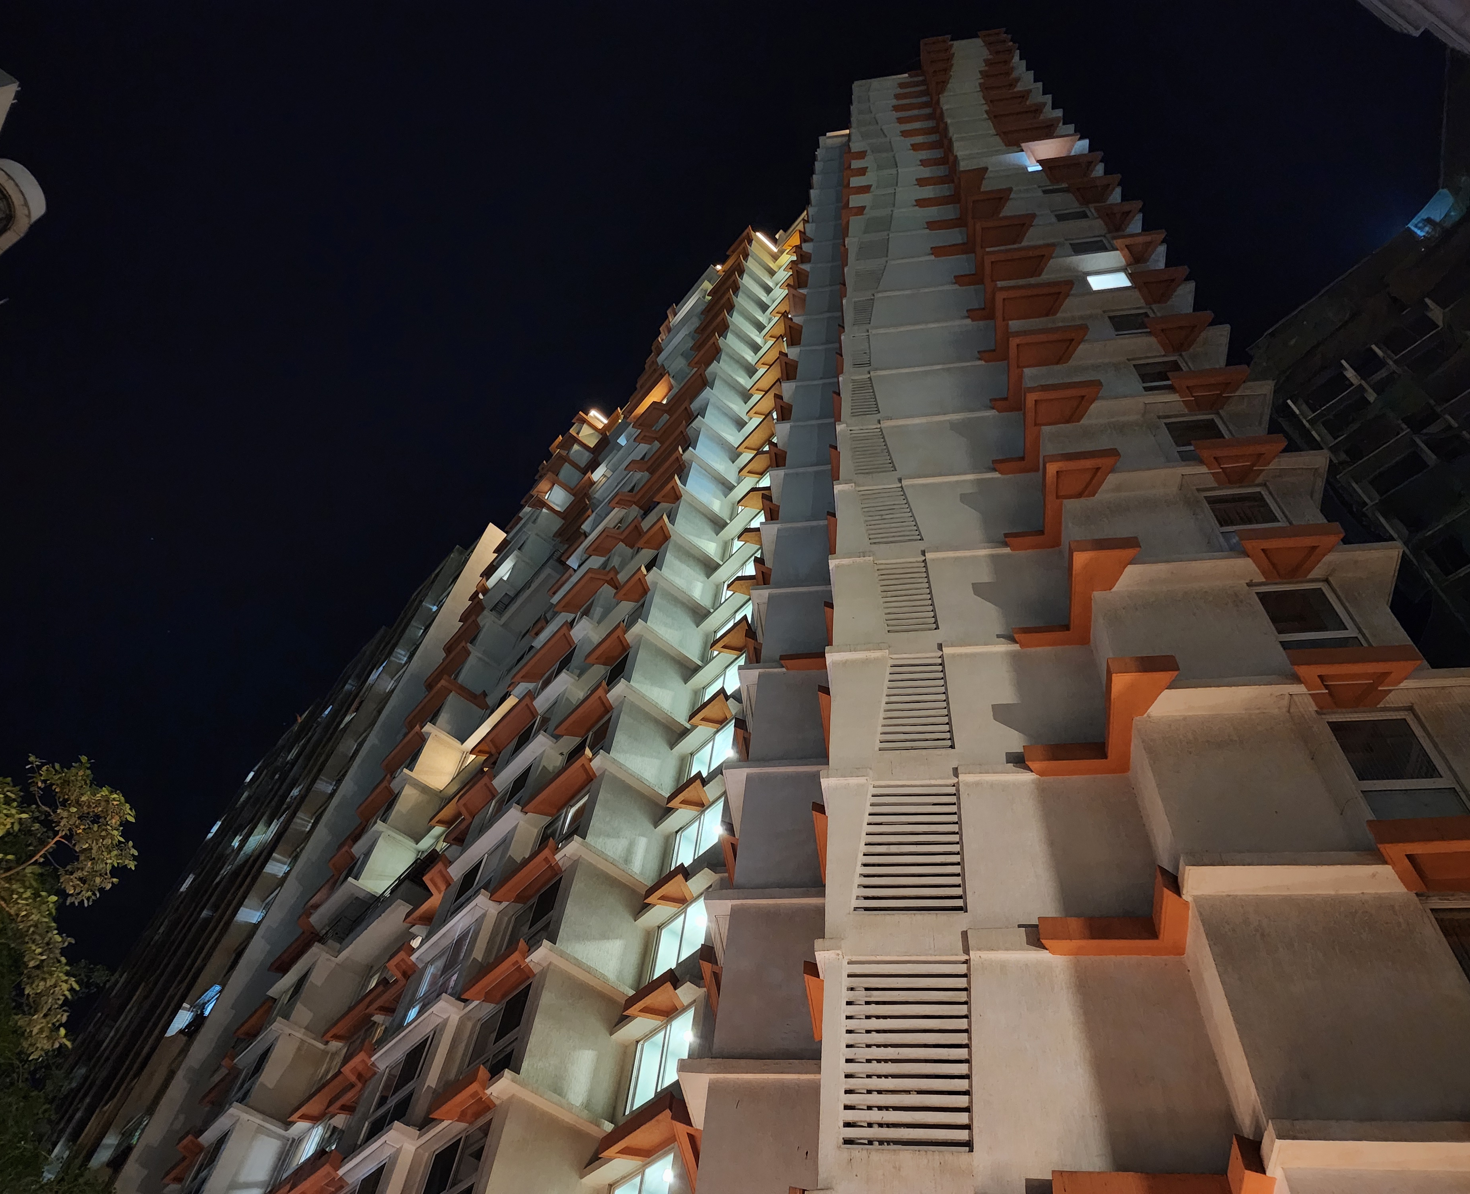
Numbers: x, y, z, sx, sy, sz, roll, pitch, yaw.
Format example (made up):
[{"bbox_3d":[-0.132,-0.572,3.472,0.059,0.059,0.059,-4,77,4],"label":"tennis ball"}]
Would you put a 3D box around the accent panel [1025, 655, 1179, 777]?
[{"bbox_3d":[5.013,1.684,14.621,1.925,0.330,1.841,-3,-56,9],"label":"accent panel"}]

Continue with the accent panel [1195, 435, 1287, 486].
[{"bbox_3d":[8.781,-2.361,18.539,1.518,0.294,0.780,-3,-56,9],"label":"accent panel"}]

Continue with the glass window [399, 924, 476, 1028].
[{"bbox_3d":[-7.885,10.172,28.075,0.120,2.070,2.650,36,-59,-18],"label":"glass window"}]

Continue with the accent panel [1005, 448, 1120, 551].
[{"bbox_3d":[5.988,-1.759,19.434,1.960,0.310,1.840,-3,-56,9],"label":"accent panel"}]

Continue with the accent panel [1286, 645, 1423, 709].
[{"bbox_3d":[8.000,1.065,13.803,1.530,0.310,0.750,-3,-56,9],"label":"accent panel"}]

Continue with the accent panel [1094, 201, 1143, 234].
[{"bbox_3d":[11.095,-11.004,30.767,1.370,0.350,0.730,-3,-56,9],"label":"accent panel"}]

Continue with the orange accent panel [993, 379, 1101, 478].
[{"bbox_3d":[6.446,-3.480,21.862,2.120,0.310,1.830,-3,-56,9],"label":"orange accent panel"}]

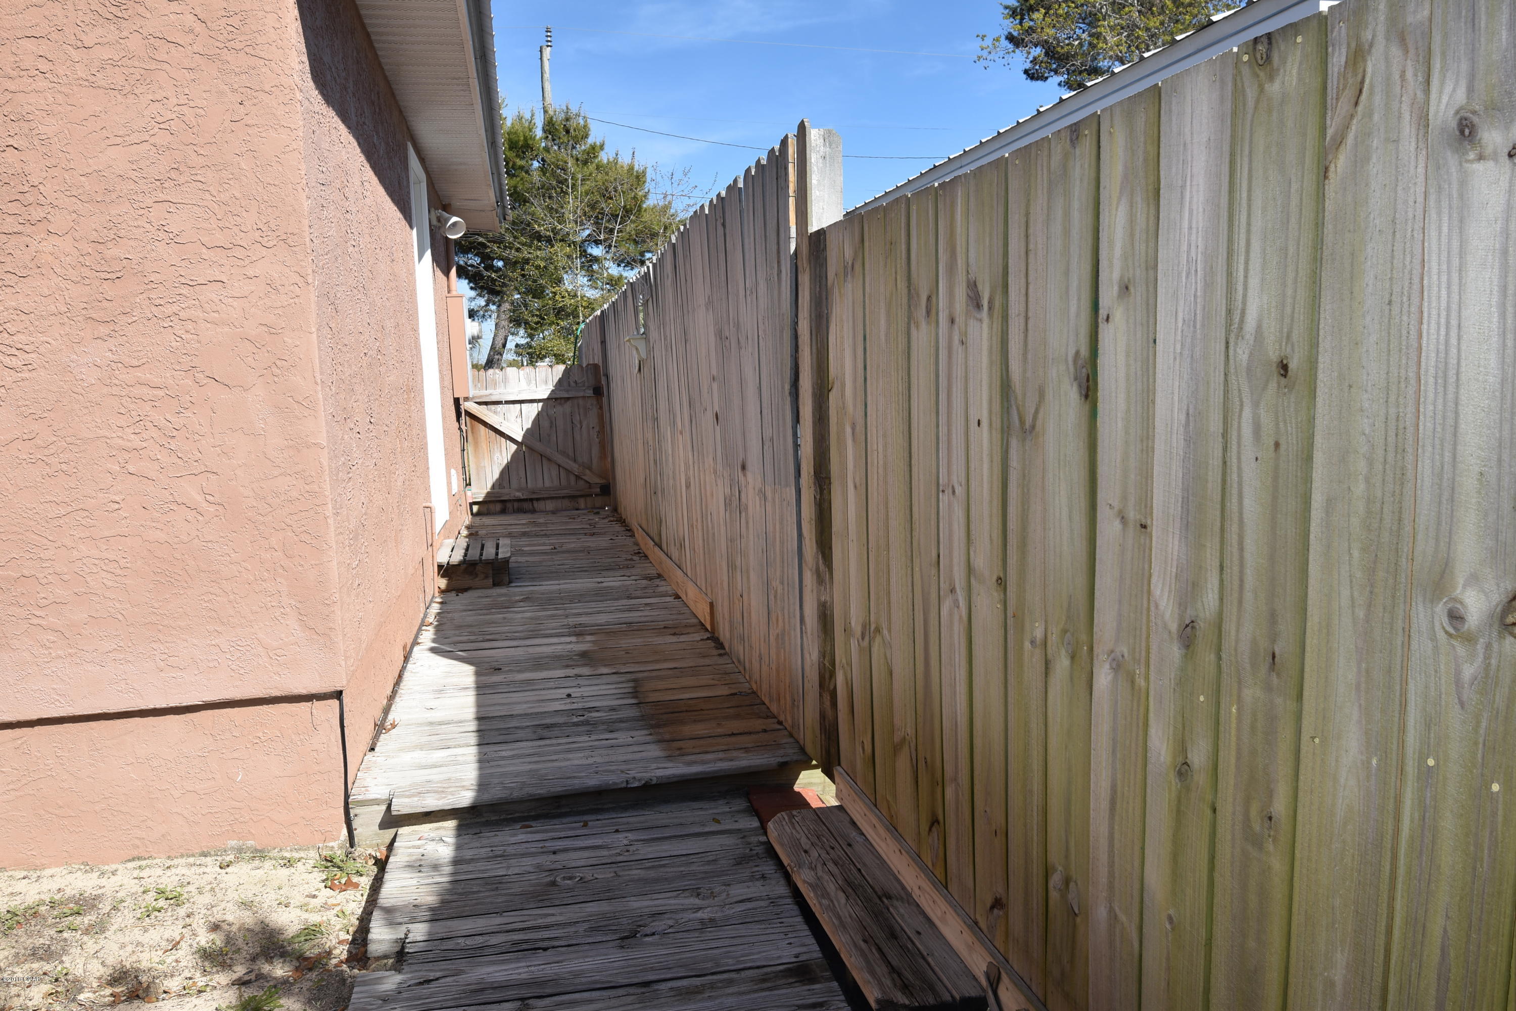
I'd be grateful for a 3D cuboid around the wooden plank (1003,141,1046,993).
[{"bbox_3d":[0.489,0.200,1.811,0.020,1.620,0.140,-4,9,-14],"label":"wooden plank"}]

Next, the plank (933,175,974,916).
[{"bbox_3d":[0.417,0.163,2.089,0.020,1.620,0.140,-4,9,-14],"label":"plank"}]

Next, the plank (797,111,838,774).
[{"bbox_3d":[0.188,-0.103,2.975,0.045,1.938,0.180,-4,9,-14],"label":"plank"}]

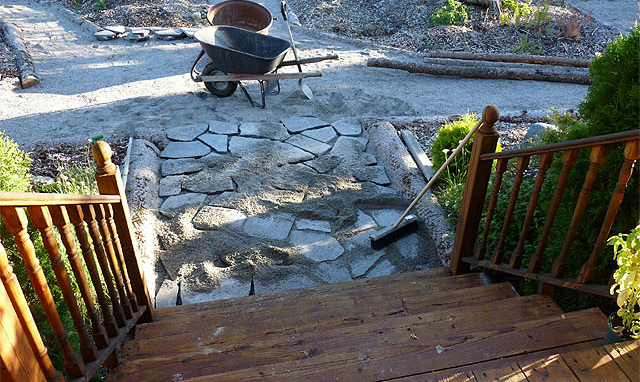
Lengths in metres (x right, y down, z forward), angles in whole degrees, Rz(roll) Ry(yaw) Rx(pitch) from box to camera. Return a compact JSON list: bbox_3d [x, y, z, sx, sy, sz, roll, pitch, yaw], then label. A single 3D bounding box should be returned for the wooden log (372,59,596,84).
[{"bbox_3d":[2.192,-1.580,6.516,3.170,0.190,0.220,7,33,11],"label":"wooden log"}]

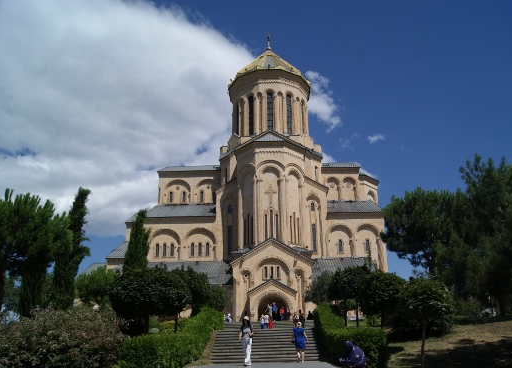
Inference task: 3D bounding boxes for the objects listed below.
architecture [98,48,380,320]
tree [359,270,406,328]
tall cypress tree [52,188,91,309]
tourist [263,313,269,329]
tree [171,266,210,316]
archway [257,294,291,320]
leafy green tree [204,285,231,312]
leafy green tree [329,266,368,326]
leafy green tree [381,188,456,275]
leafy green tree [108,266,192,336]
[{"bbox_3d":[-4.293,-5.583,111.416,67.000,81.737,60.000,-2,-18,2],"label":"architecture"},{"bbox_3d":[5.973,5.565,19.184,2.162,3.044,2.162,-1,-18,0],"label":"tree"},{"bbox_3d":[-12.114,4.827,26.926,2.600,9.828,2.600,-1,-18,0],"label":"tall cypress tree"},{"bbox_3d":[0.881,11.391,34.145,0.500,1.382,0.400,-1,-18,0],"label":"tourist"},{"bbox_3d":[-4.019,6.079,21.506,3.000,3.524,3.000,-1,-18,0],"label":"tree"},{"bbox_3d":[2.899,19.939,67.116,5.895,4.780,2.000,-2,-18,2],"label":"archway"},{"bbox_3d":[-3.119,8.447,28.827,2.800,2.790,2.800,-1,-18,0],"label":"leafy green tree"},{"bbox_3d":[4.798,5.854,20.992,2.208,3.278,2.208,-1,-18,0],"label":"leafy green tree"},{"bbox_3d":[13.102,5.334,32.903,6.069,10.416,6.069,-1,-18,0],"label":"leafy green tree"},{"bbox_3d":[-4.466,5.218,17.054,3.375,3.581,3.375,-1,-18,0],"label":"leafy green tree"}]

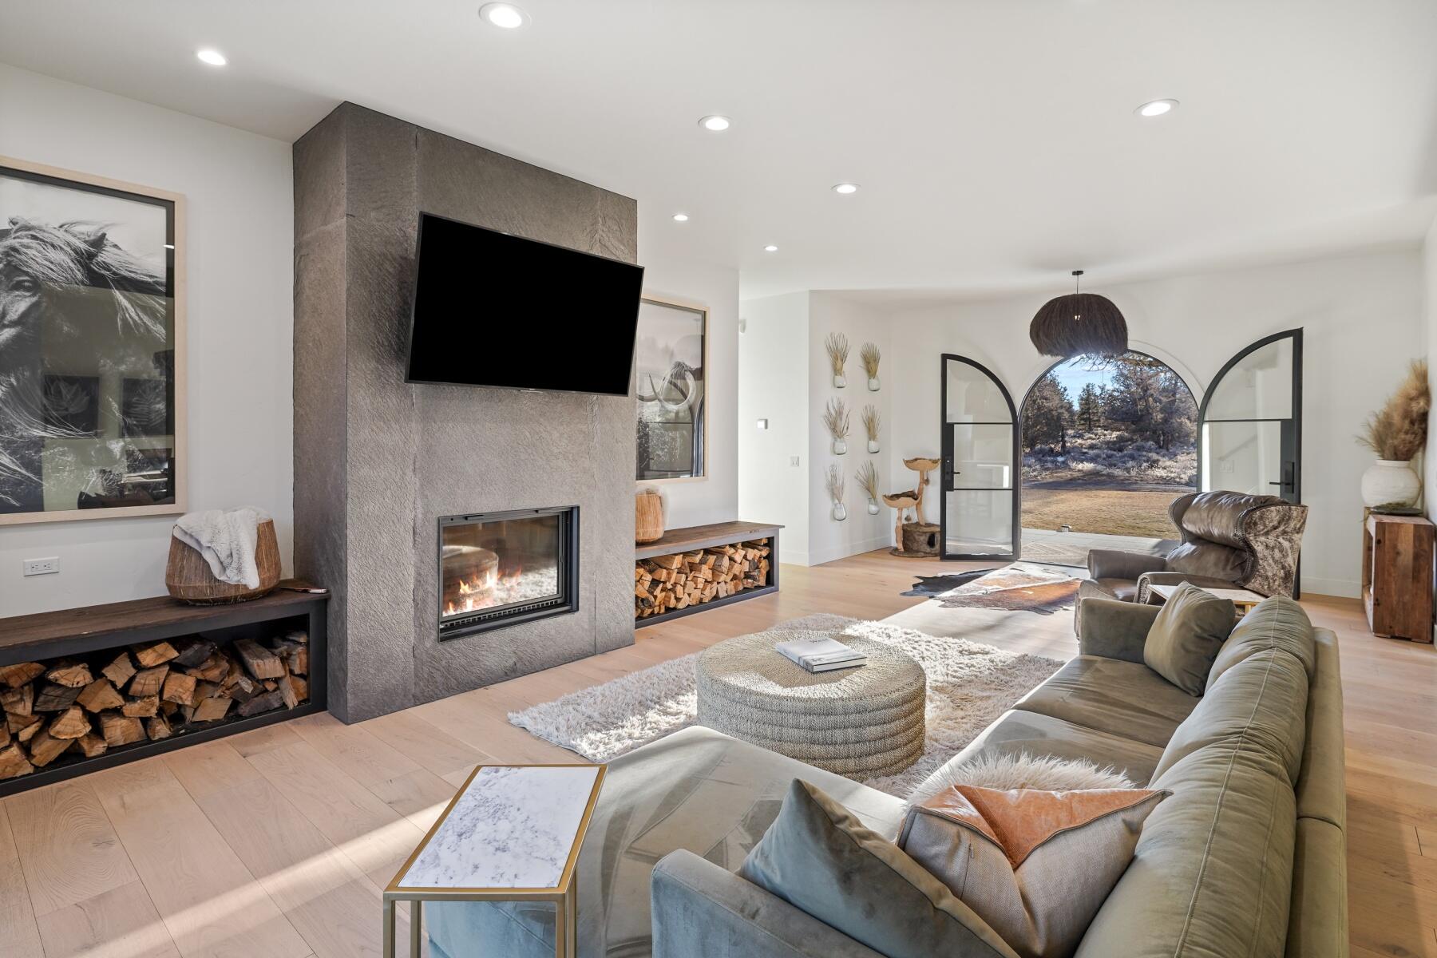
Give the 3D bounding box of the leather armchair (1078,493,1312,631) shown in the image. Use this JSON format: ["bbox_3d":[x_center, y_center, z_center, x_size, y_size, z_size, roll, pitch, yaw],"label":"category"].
[{"bbox_3d":[2.790,0.610,4.170,0.950,1.090,0.840,0,2,15],"label":"leather armchair"}]

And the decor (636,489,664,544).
[{"bbox_3d":[-0.640,0.310,5.455,0.420,0.375,0.420,0,2,0],"label":"decor"}]

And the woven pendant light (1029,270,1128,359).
[{"bbox_3d":[3.510,-1.603,6.620,0.840,0.860,0.840,1,2,41],"label":"woven pendant light"}]

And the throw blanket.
[{"bbox_3d":[-2.478,0.340,3.380,0.380,0.360,0.340,-2,2,-44],"label":"throw blanket"}]

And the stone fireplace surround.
[{"bbox_3d":[-1.466,-0.373,4.228,0.700,3.050,1.830,1,2,42],"label":"stone fireplace surround"}]

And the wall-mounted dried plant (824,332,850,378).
[{"bbox_3d":[1.346,-1.404,7.710,0.180,0.540,0.290,1,2,42],"label":"wall-mounted dried plant"}]

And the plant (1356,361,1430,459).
[{"bbox_3d":[5.460,-0.556,5.468,0.400,0.830,0.440,2,3,42],"label":"plant"}]

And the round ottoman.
[{"bbox_3d":[0.428,1.025,3.220,1.060,0.355,1.060,0,2,0],"label":"round ottoman"}]

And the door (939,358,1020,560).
[{"bbox_3d":[3.015,-0.249,7.800,0.900,2.380,0.060,0,2,5],"label":"door"}]

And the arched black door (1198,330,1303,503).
[{"bbox_3d":[4.902,-0.150,6.289,0.060,2.390,0.890,-1,3,-19],"label":"arched black door"}]

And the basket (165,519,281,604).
[{"bbox_3d":[-2.515,0.413,3.462,0.475,0.385,0.475,2,3,43],"label":"basket"}]

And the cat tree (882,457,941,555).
[{"bbox_3d":[2.420,0.334,8.370,0.720,1.170,0.550,1,2,33],"label":"cat tree"}]

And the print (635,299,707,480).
[{"bbox_3d":[-0.500,-0.762,5.864,0.050,1.615,1.180,2,3,43],"label":"print"}]

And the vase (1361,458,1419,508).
[{"bbox_3d":[5.500,0.060,5.556,0.345,0.405,0.345,2,3,42],"label":"vase"}]

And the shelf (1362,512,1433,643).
[{"bbox_3d":[5.220,0.693,5.225,0.290,0.820,1.260,2,3,42],"label":"shelf"}]

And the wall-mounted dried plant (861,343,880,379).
[{"bbox_3d":[1.859,-1.457,8.290,0.160,0.460,0.250,1,2,42],"label":"wall-mounted dried plant"}]

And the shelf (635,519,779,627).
[{"bbox_3d":[-0.258,0.768,5.723,0.540,0.600,1.920,1,2,43],"label":"shelf"}]

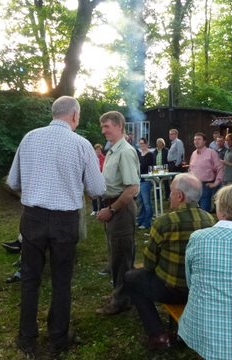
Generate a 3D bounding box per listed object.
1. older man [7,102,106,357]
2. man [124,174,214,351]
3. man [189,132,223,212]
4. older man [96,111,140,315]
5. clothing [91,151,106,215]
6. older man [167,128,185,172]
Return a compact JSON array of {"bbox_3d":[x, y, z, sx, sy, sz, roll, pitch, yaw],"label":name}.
[{"bbox_3d":[-0.410,0.302,2.384,0.660,1.790,0.430,0,4,-3],"label":"older man"},{"bbox_3d":[0.420,0.568,2.372,0.560,1.260,0.760,-3,5,-43],"label":"man"},{"bbox_3d":[1.400,0.139,5.220,0.350,1.750,0.540,-3,5,-42],"label":"man"},{"bbox_3d":[0.032,0.284,3.047,0.440,1.810,0.520,-1,4,-13],"label":"older man"},{"bbox_3d":[-0.418,0.054,7.722,0.450,1.380,0.300,1,4,15],"label":"clothing"},{"bbox_3d":[1.518,-0.389,8.493,0.380,1.800,0.520,-2,5,-32],"label":"older man"}]

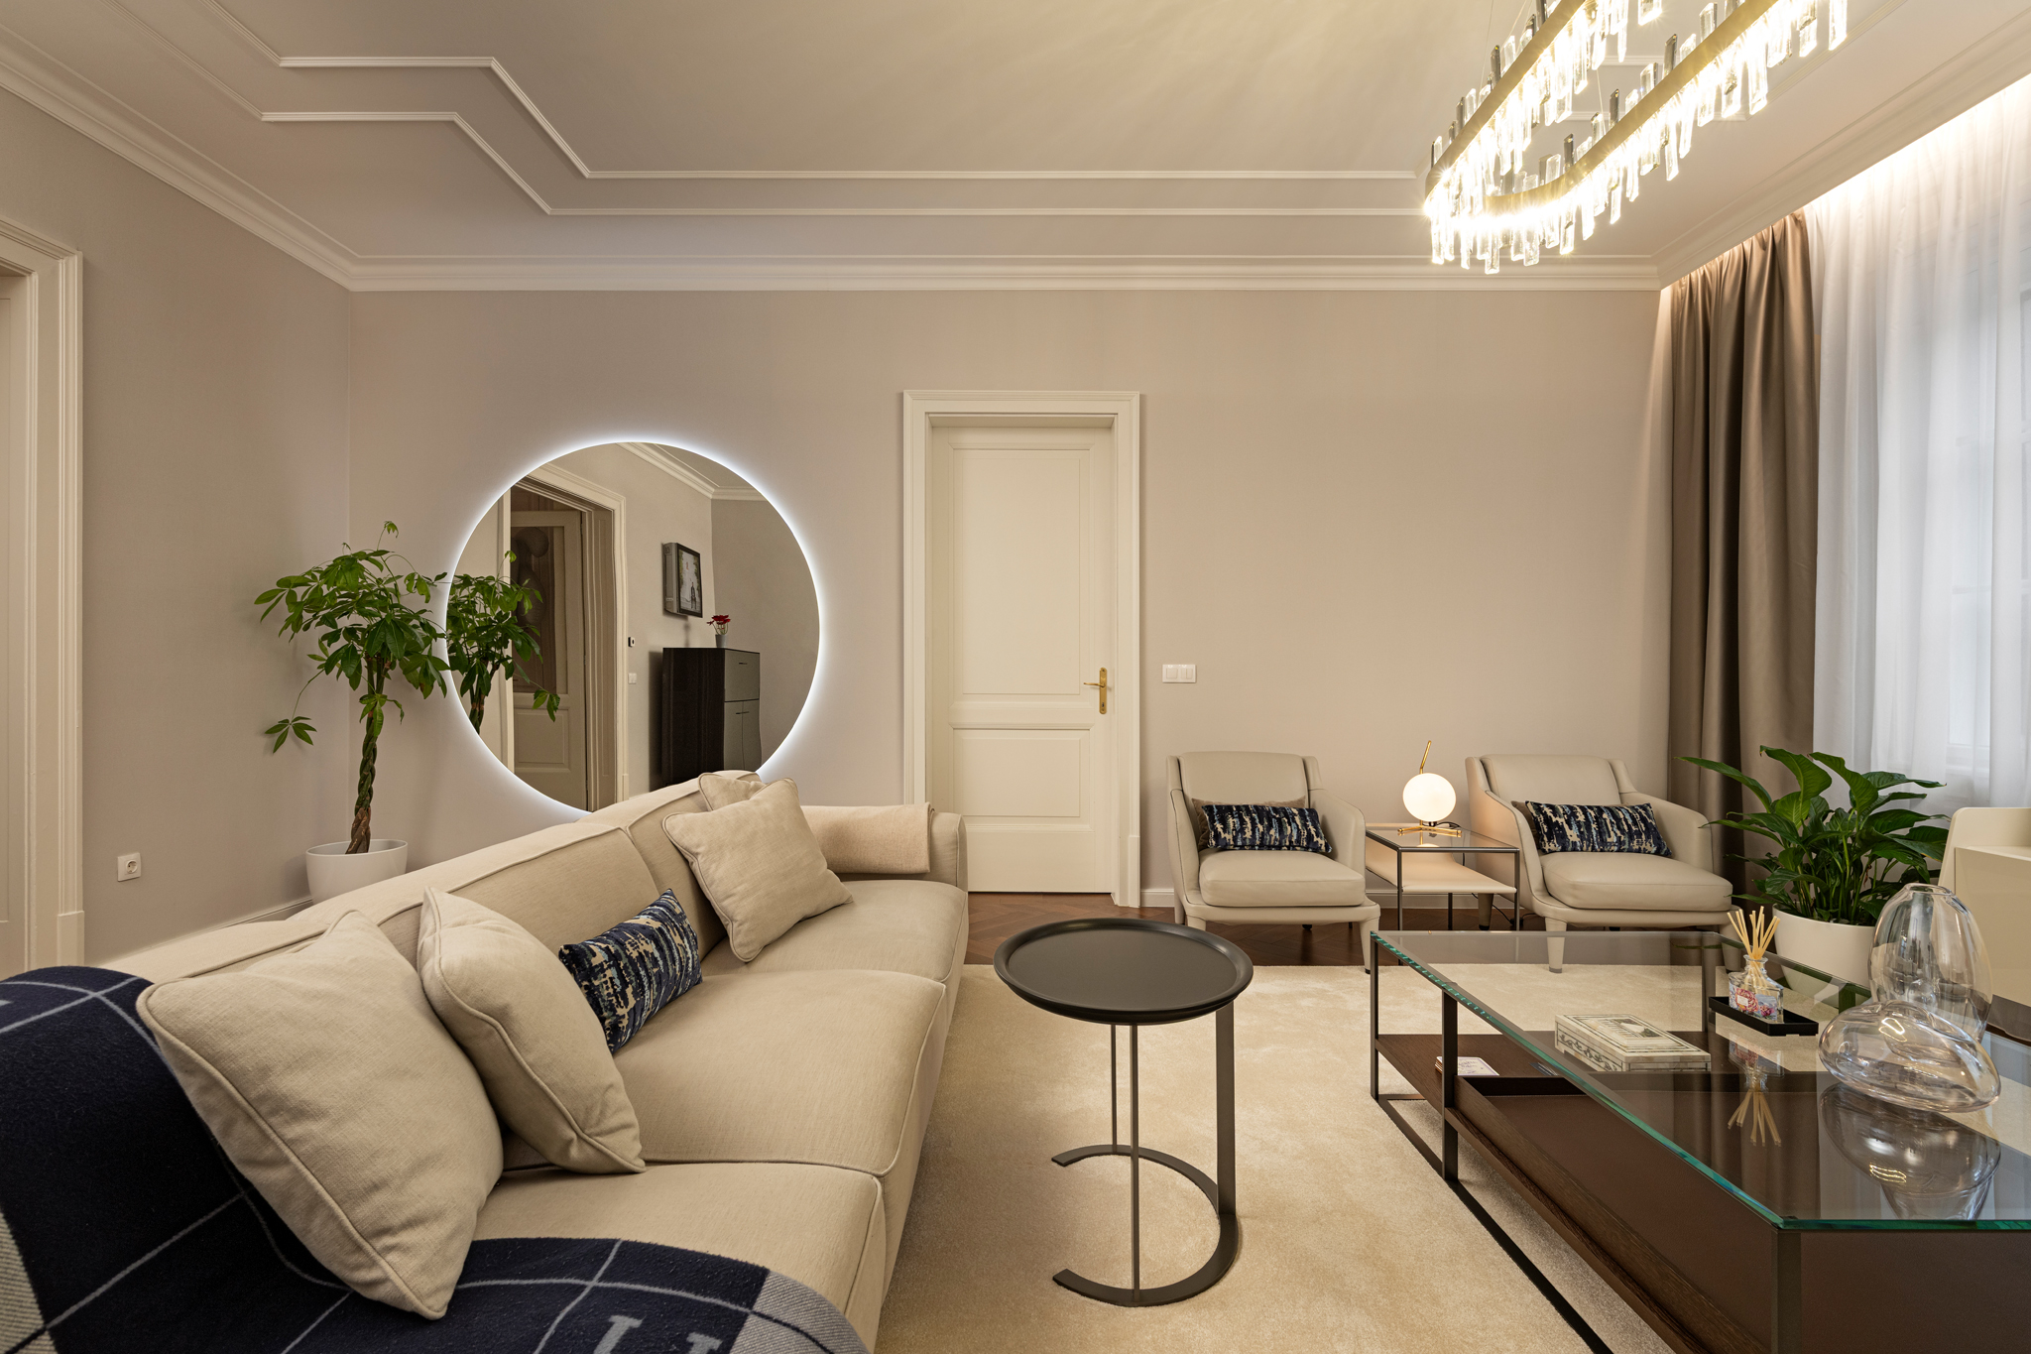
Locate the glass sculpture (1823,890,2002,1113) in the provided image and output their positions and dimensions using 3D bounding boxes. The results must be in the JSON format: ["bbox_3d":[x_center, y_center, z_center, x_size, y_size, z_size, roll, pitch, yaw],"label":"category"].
[{"bbox_3d":[1.475,0.502,1.490,0.215,0.295,0.310,0,0,45],"label":"glass sculpture"}]

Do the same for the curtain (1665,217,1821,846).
[{"bbox_3d":[3.060,-0.360,3.830,0.170,2.880,0.700,0,0,0],"label":"curtain"}]

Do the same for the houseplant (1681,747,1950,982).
[{"bbox_3d":[2.740,0.660,3.100,0.790,0.840,0.740,0,0,0],"label":"houseplant"}]

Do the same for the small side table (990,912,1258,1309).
[{"bbox_3d":[0.210,0.808,1.790,0.515,0.515,0.515,0,0,0],"label":"small side table"}]

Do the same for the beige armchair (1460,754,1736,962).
[{"bbox_3d":[2.250,0.700,3.635,0.720,0.755,0.740,0,0,0],"label":"beige armchair"}]

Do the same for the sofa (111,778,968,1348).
[{"bbox_3d":[-0.615,0.705,1.740,0.920,0.755,2.920,0,0,0],"label":"sofa"}]

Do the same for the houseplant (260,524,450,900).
[{"bbox_3d":[-2.720,0.225,3.740,0.700,1.710,0.640,0,0,0],"label":"houseplant"}]

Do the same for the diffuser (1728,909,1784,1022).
[{"bbox_3d":[1.420,0.538,1.735,0.080,0.200,0.100,0,0,-30],"label":"diffuser"}]

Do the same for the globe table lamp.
[{"bbox_3d":[1.690,0.445,3.665,0.245,0.383,0.210,0,0,0],"label":"globe table lamp"}]

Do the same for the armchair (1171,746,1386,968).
[{"bbox_3d":[0.985,0.700,3.635,0.720,0.755,0.740,0,0,0],"label":"armchair"}]

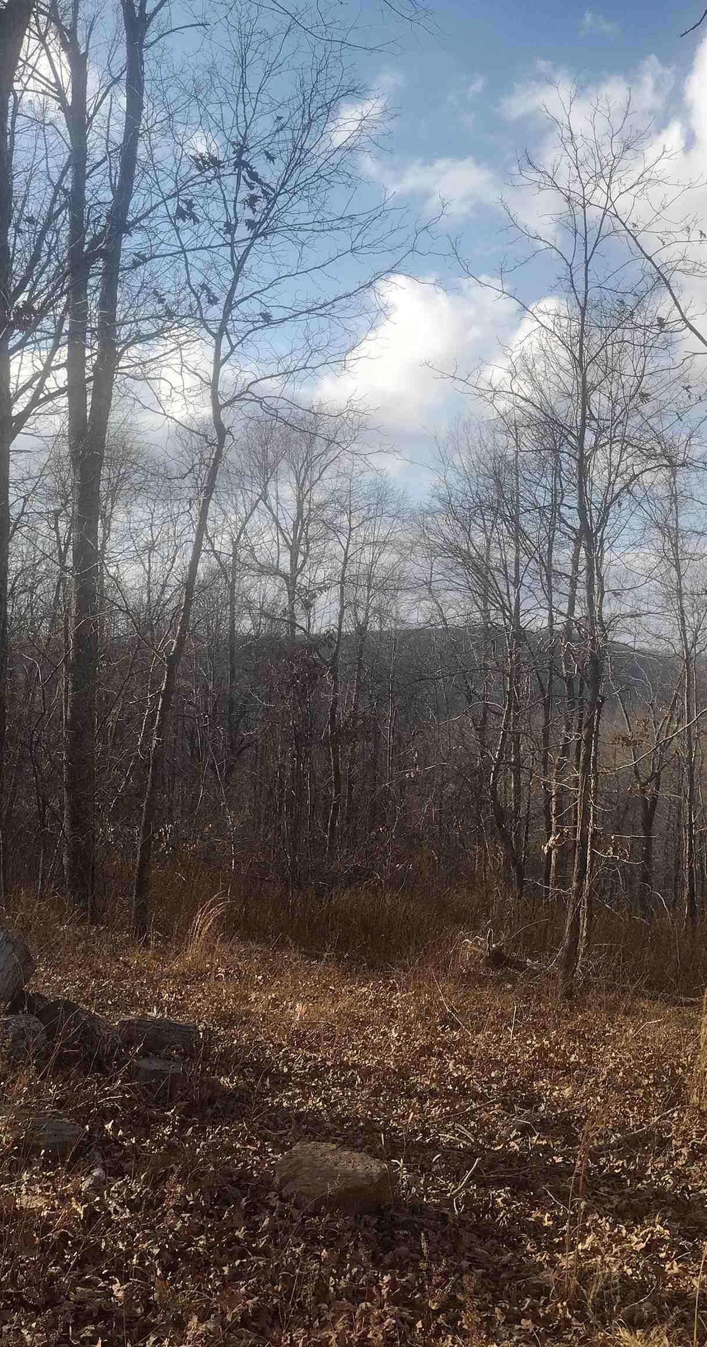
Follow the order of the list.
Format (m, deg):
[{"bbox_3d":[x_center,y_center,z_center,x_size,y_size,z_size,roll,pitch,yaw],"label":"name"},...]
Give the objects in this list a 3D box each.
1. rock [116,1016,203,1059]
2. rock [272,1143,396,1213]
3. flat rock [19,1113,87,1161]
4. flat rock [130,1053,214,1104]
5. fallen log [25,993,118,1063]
[{"bbox_3d":[-0.853,1.593,6.150,0.370,0.150,0.240,1,0,-8],"label":"rock"},{"bbox_3d":[-0.051,1.480,4.100,0.340,0.150,0.220,2,-1,-9],"label":"rock"},{"bbox_3d":[-0.967,1.494,4.500,0.230,0.110,0.200,2,-1,-6],"label":"flat rock"},{"bbox_3d":[-0.674,1.508,5.200,0.310,0.130,0.200,2,-1,-6],"label":"flat rock"},{"bbox_3d":[-1.105,1.402,5.500,0.320,0.220,0.300,1,-1,18],"label":"fallen log"}]

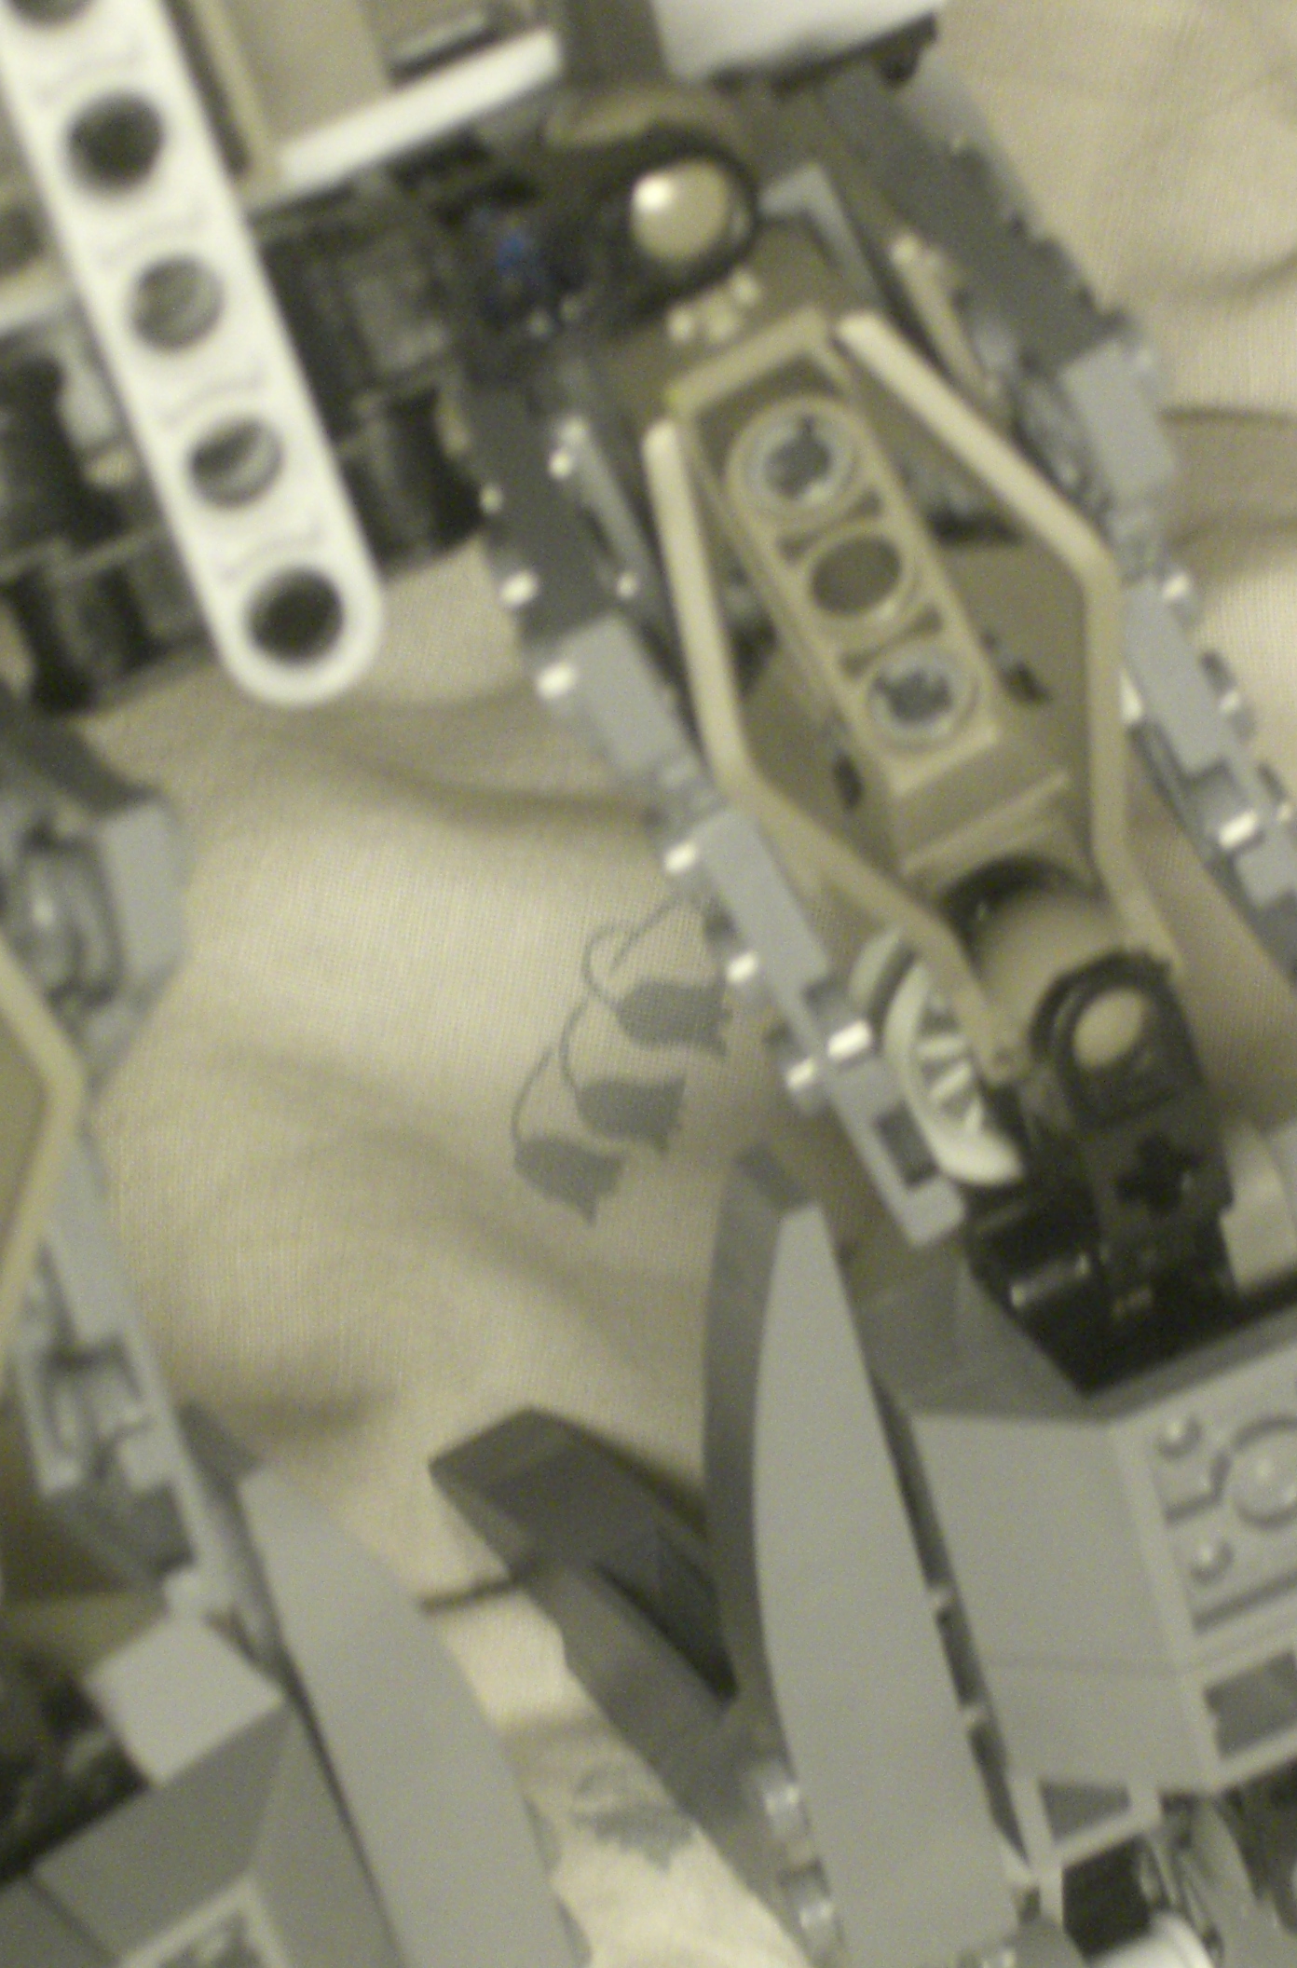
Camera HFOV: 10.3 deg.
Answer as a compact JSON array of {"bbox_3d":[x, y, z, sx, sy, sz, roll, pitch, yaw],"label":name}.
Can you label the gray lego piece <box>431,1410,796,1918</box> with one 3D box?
[{"bbox_3d":[0.000,0.035,0.392,0.011,0.011,0.032,-38,81,2],"label":"gray lego piece"}]

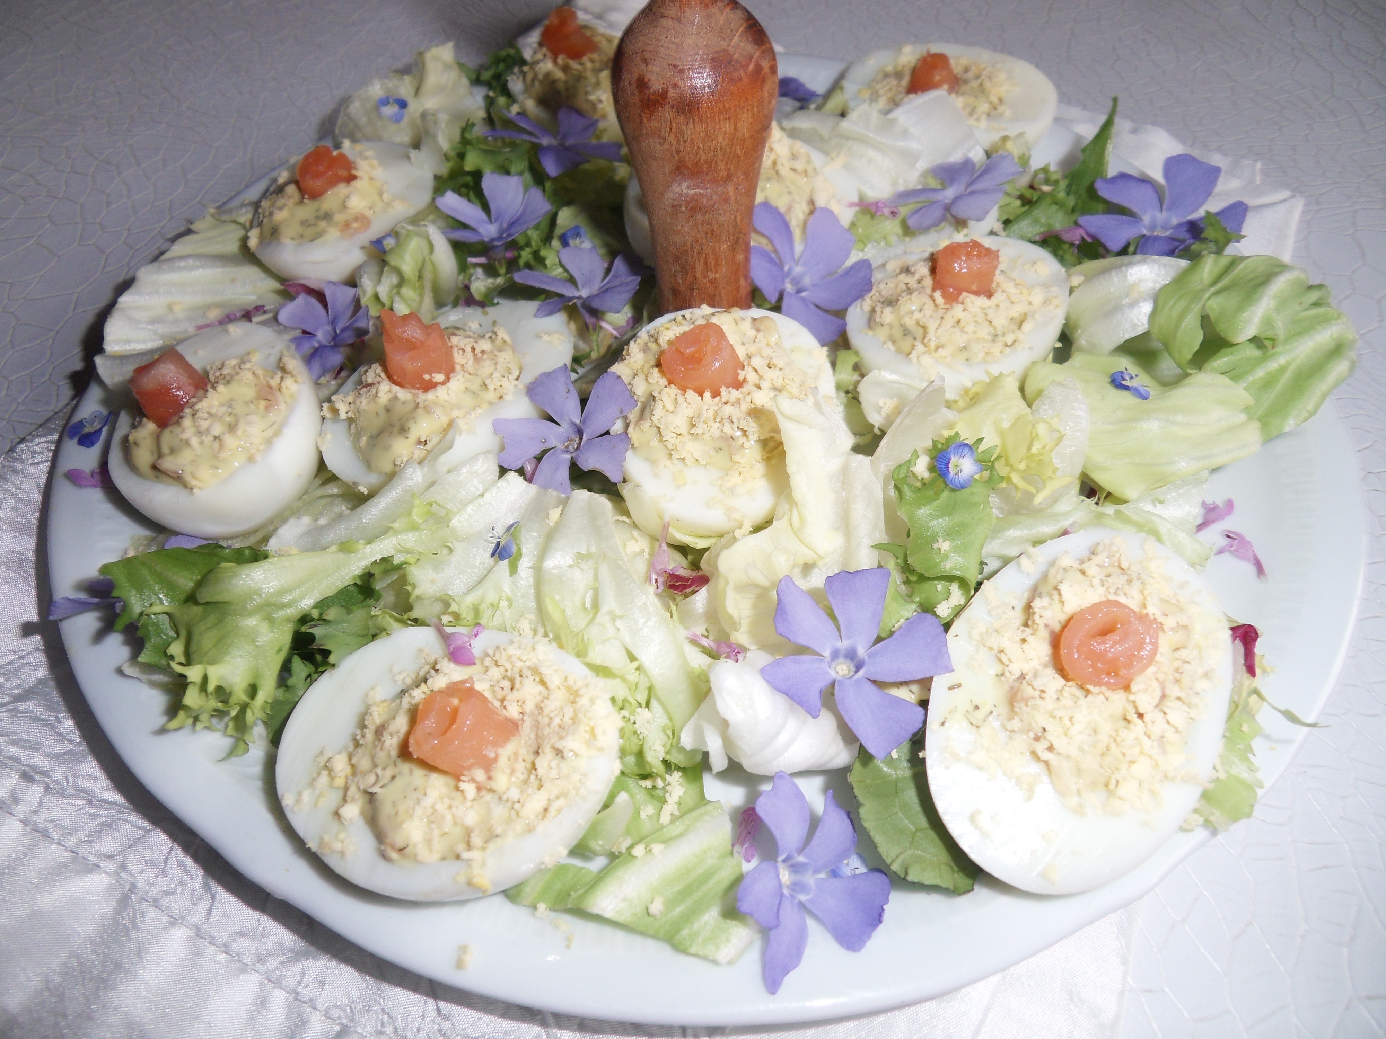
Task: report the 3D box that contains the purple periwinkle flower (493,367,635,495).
[{"bbox_3d":[-0.026,-0.018,0.192,0.029,0.008,0.029,-10,75,-7],"label":"purple periwinkle flower"}]

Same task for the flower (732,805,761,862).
[{"bbox_3d":[0.008,0.049,0.151,0.004,0.004,0.009,10,53,9],"label":"flower"}]

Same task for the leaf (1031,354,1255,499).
[{"bbox_3d":[0.087,-0.018,0.186,0.044,0.016,0.036,0,52,1],"label":"leaf"}]

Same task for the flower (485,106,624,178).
[{"bbox_3d":[-0.034,-0.090,0.234,0.034,0.010,0.032,0,52,0],"label":"flower"}]

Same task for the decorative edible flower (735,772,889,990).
[{"bbox_3d":[0.017,0.052,0.139,0.025,0.011,0.031,8,66,-24],"label":"decorative edible flower"}]

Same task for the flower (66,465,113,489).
[{"bbox_3d":[-0.122,-0.009,0.194,0.013,0.004,0.006,16,54,13],"label":"flower"}]

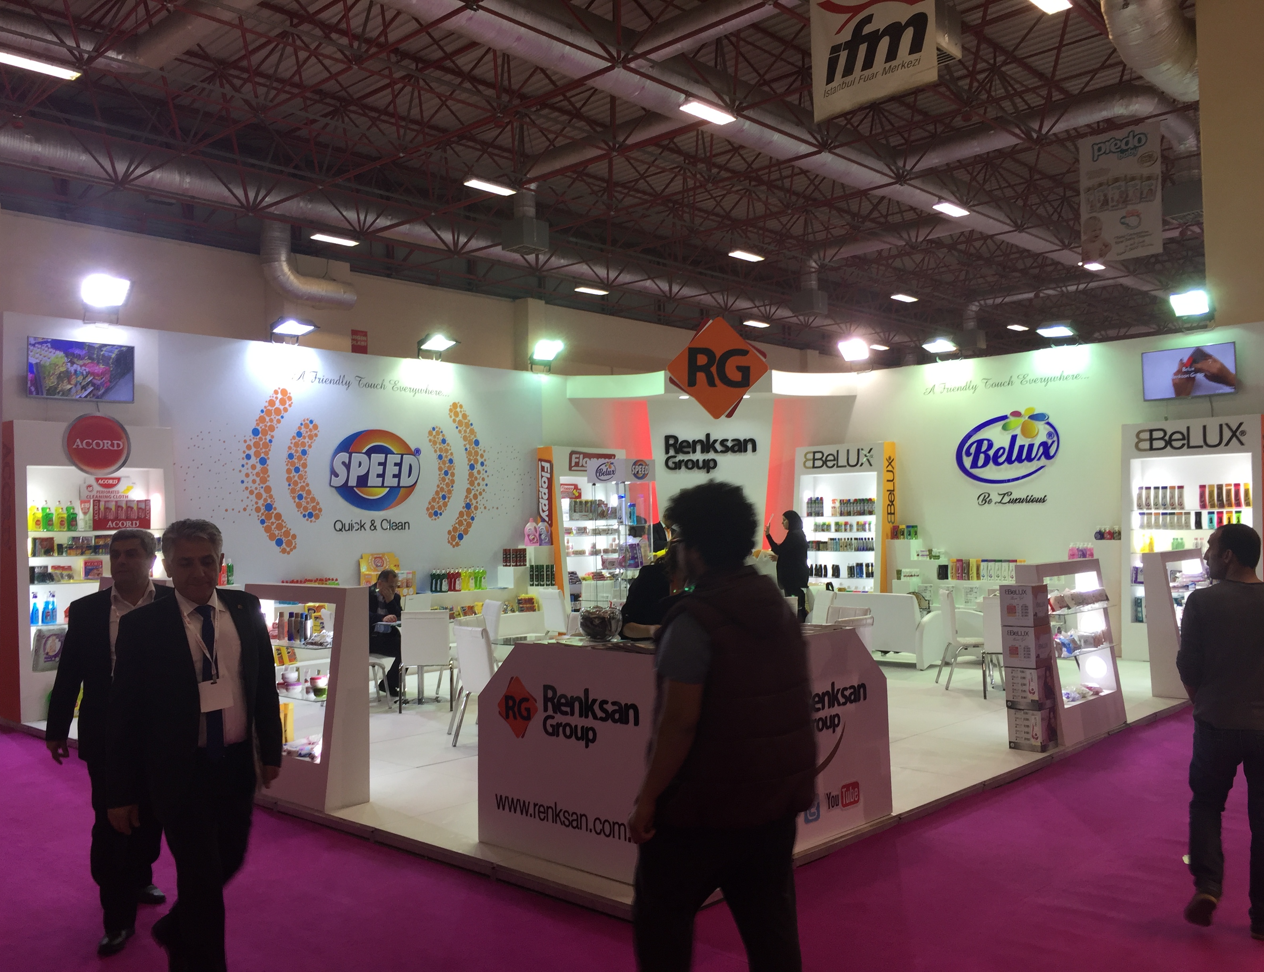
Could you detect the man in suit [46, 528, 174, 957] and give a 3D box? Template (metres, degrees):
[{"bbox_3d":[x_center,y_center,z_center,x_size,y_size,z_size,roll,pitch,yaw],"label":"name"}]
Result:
[{"bbox_3d":[-2.138,1.033,4.613,0.604,1.703,0.594,-1,-3,-5],"label":"man in suit"}]

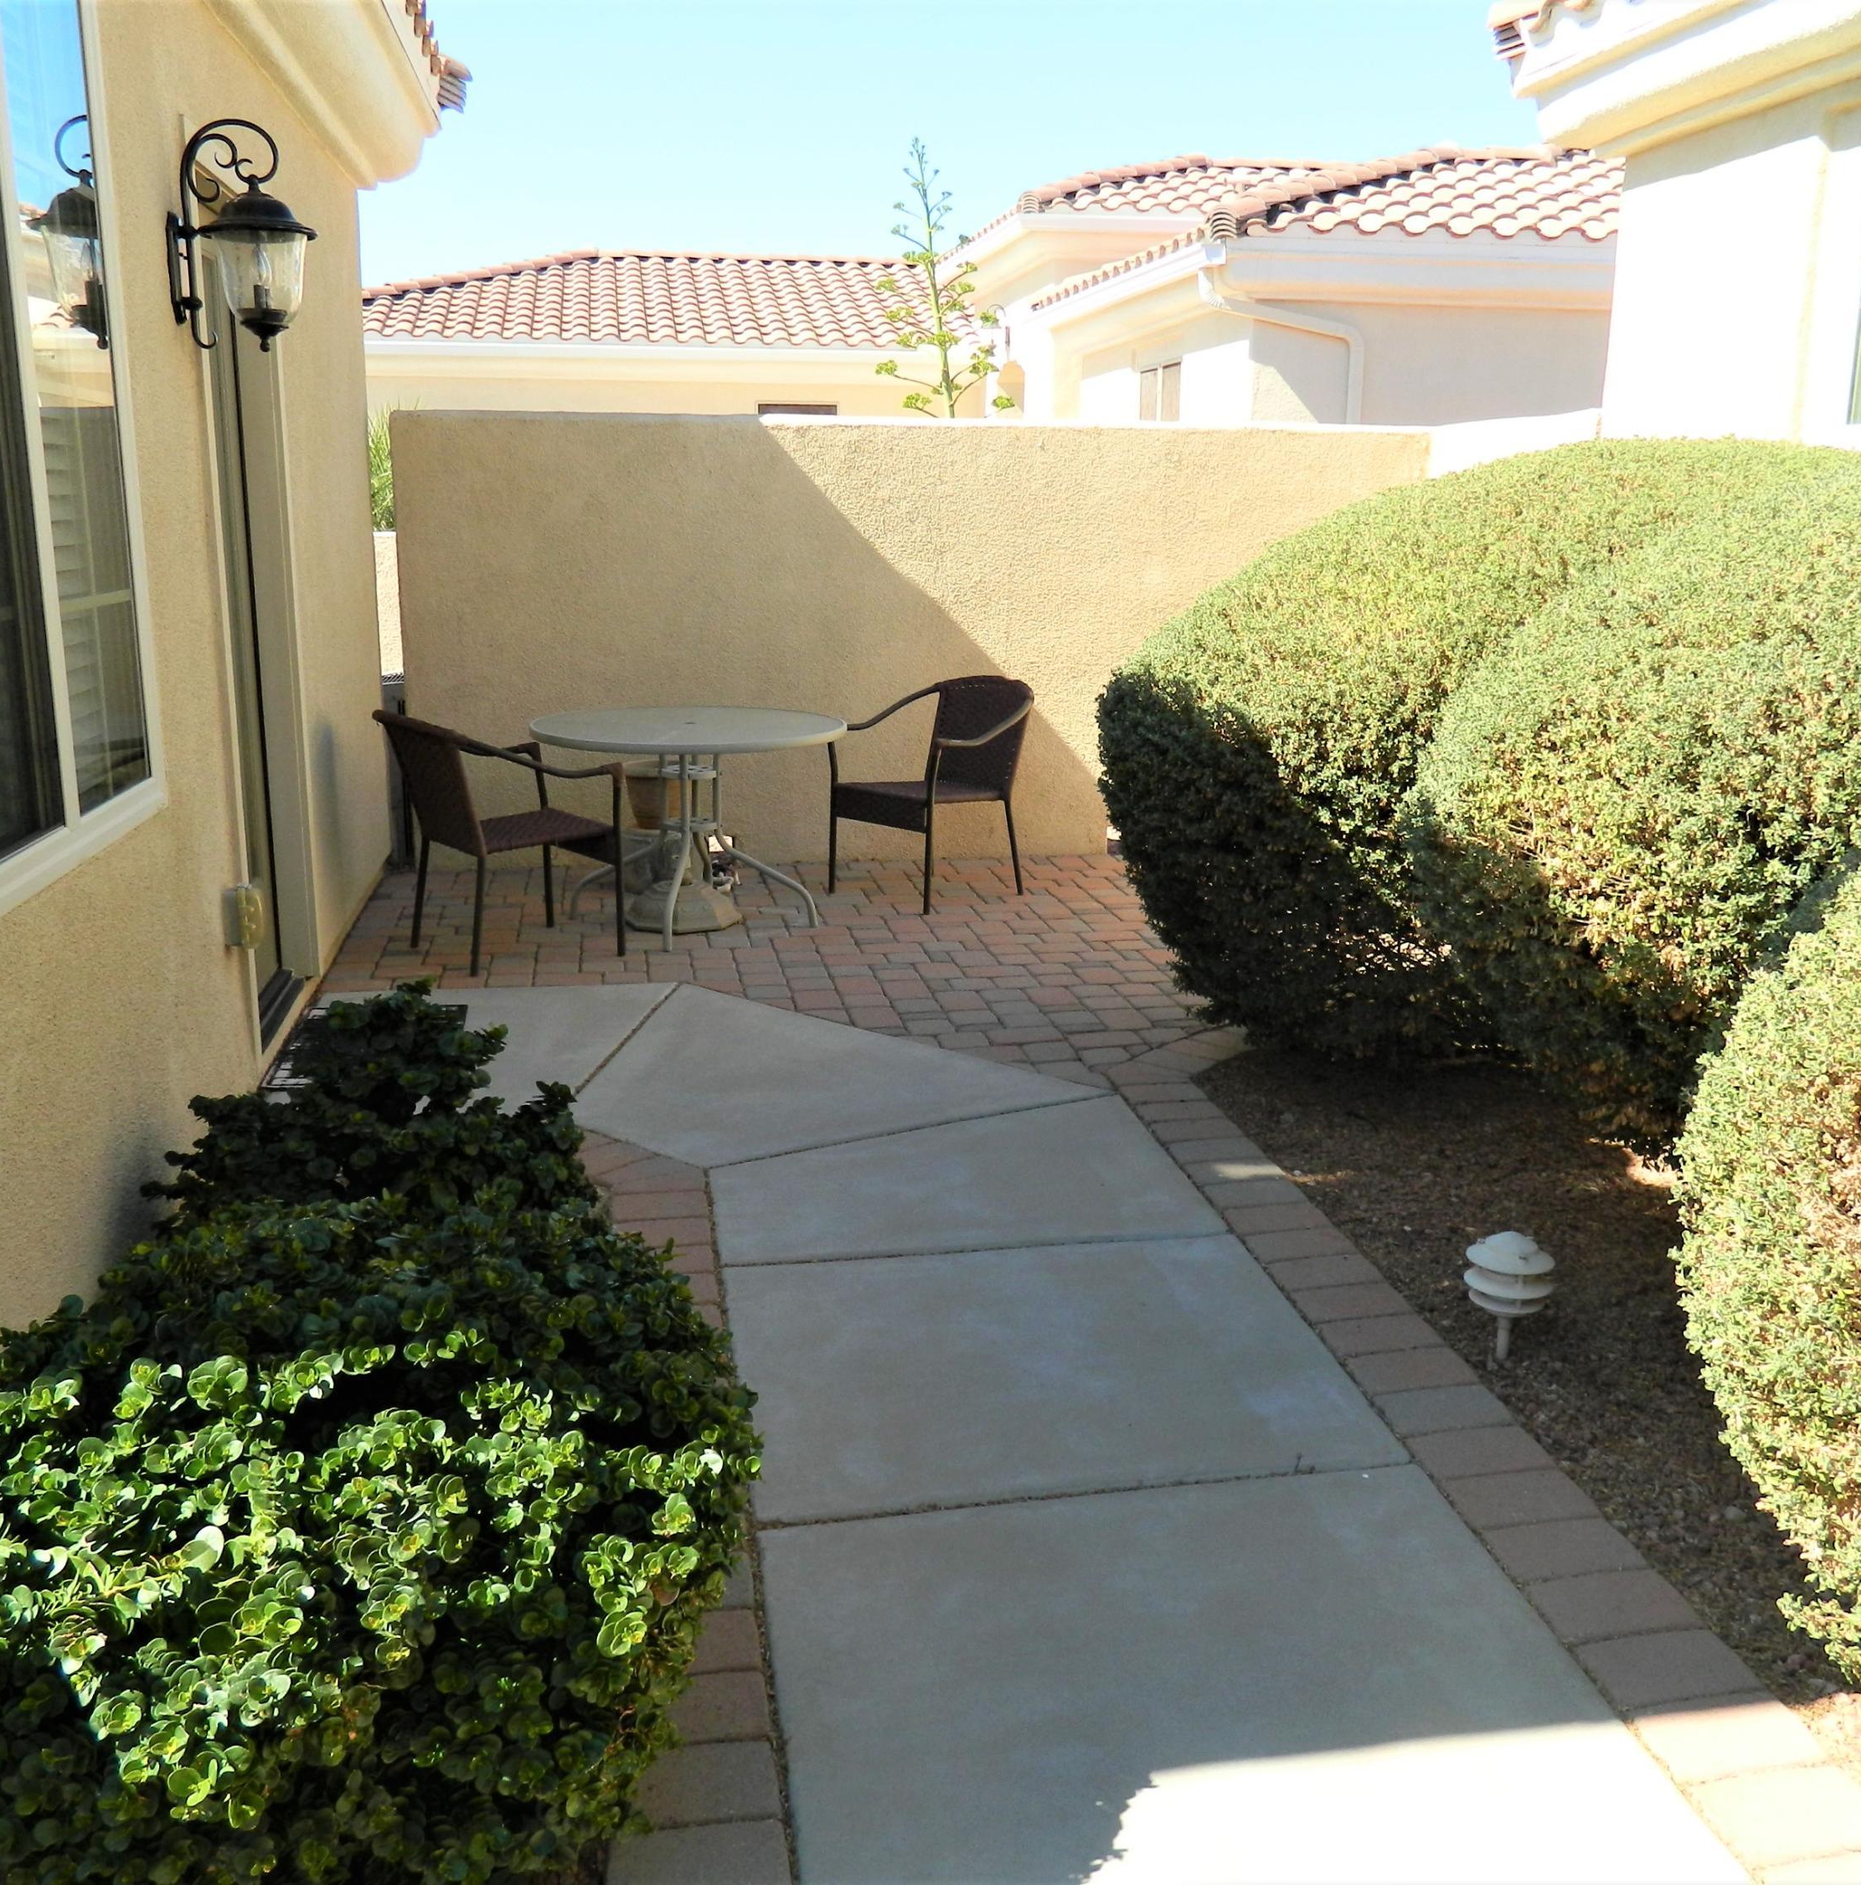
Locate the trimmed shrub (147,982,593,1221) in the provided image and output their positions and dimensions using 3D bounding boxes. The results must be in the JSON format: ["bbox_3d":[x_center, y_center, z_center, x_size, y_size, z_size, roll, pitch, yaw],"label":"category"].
[{"bbox_3d":[-1.192,0.408,3.992,0.860,0.500,0.850,-2,14,-9],"label":"trimmed shrub"}]

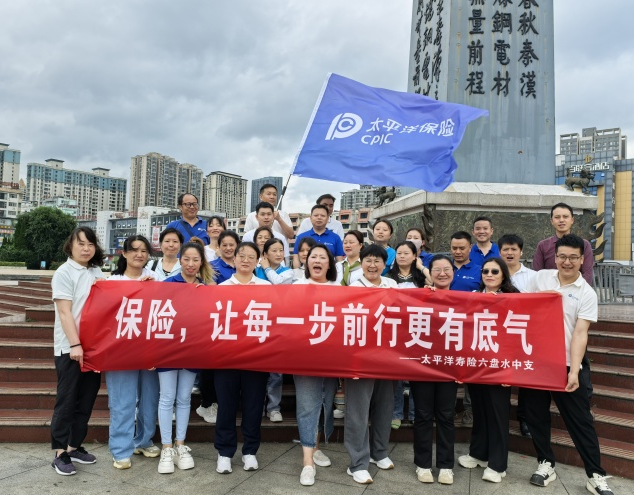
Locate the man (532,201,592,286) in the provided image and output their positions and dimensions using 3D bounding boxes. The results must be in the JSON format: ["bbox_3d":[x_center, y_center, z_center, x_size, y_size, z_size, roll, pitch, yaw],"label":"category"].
[{"bbox_3d":[2.133,0.485,4.500,0.520,1.750,0.340,2,-2,13],"label":"man"}]

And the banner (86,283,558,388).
[{"bbox_3d":[0.020,0.580,3.410,3.230,0.630,0.160,2,-2,2],"label":"banner"}]

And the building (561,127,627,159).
[{"bbox_3d":[192.309,-31.846,355.179,37.000,100.000,25.000,1,-2,38],"label":"building"}]

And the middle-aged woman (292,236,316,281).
[{"bbox_3d":[-0.120,0.681,4.328,0.450,1.540,0.320,2,-2,-3],"label":"middle-aged woman"}]

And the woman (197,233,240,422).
[{"bbox_3d":[-0.740,0.652,4.147,0.470,1.580,0.360,2,-2,-6],"label":"woman"}]

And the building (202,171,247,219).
[{"bbox_3d":[-101.313,-33.974,586.028,20.000,96.000,47.000,1,-2,37],"label":"building"}]

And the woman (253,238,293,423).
[{"bbox_3d":[-0.374,0.700,4.462,0.450,1.560,0.360,3,-2,-19],"label":"woman"}]

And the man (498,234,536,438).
[{"bbox_3d":[1.644,0.717,4.220,0.500,1.650,0.360,2,-2,16],"label":"man"}]

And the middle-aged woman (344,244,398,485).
[{"bbox_3d":[0.374,0.788,3.581,0.460,1.620,0.420,2,-2,-6],"label":"middle-aged woman"}]

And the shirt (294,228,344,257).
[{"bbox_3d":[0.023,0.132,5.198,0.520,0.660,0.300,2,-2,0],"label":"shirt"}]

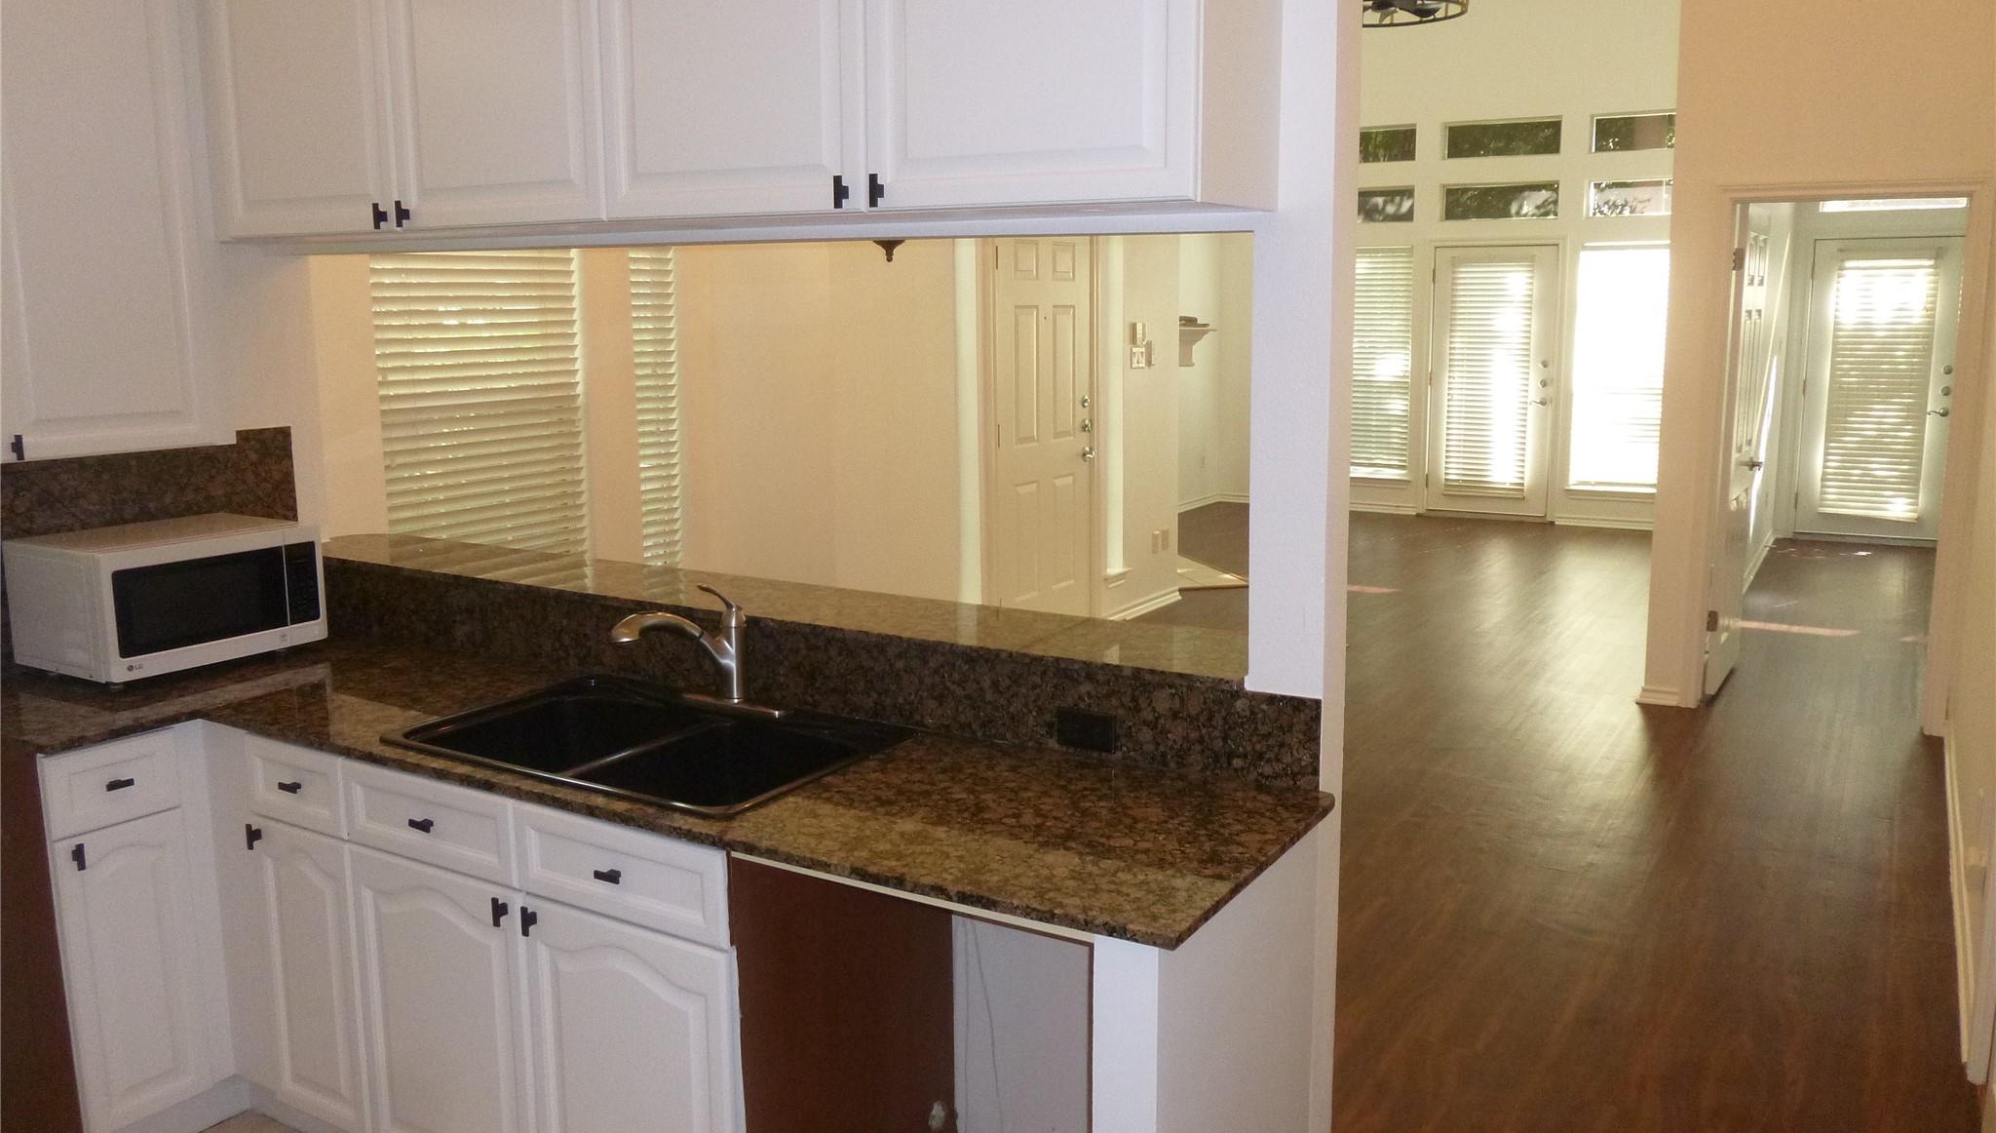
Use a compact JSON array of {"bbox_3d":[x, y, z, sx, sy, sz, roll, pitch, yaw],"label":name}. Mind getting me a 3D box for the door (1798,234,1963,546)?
[{"bbox_3d":[6.052,-1.208,9.876,0.920,2.050,0.050,5,12,31],"label":"door"}]

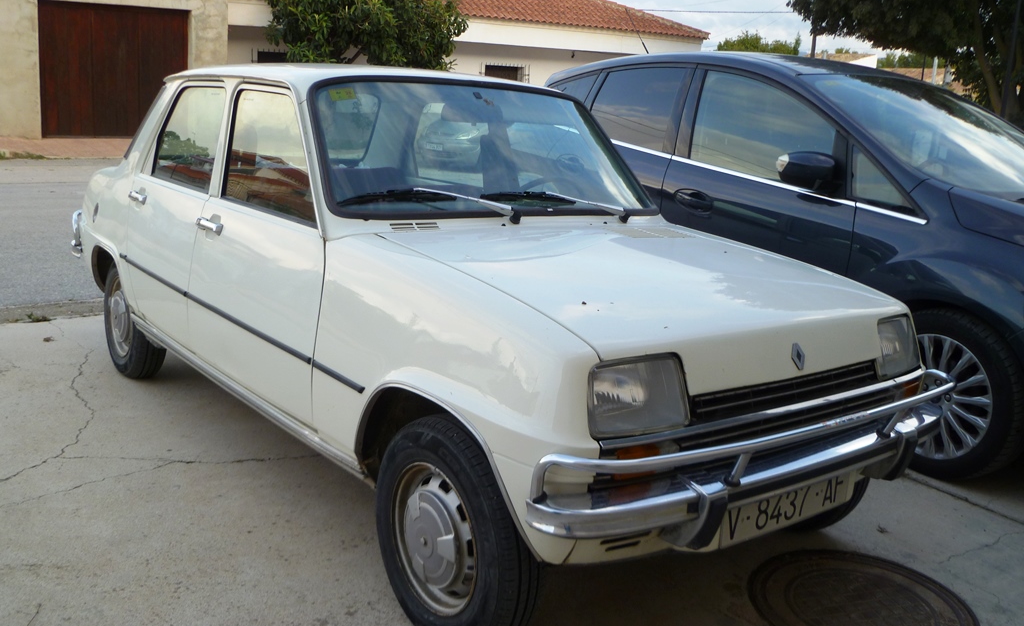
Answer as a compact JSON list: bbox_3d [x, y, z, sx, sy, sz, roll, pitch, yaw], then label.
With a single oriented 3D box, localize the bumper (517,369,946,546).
[{"bbox_3d":[0.669,0.322,2.108,1.500,0.225,0.235,-5,15,-39],"label":"bumper"}]

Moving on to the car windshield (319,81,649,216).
[{"bbox_3d":[-0.086,-0.541,2.940,1.300,0.540,0.070,-5,-26,-39],"label":"car windshield"}]

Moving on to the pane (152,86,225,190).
[{"bbox_3d":[-1.156,-0.637,3.190,0.040,0.355,0.581,13,3,-41],"label":"pane"}]

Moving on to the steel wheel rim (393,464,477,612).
[{"bbox_3d":[-0.147,0.517,2.087,0.120,0.352,0.352,-5,15,-39],"label":"steel wheel rim"}]

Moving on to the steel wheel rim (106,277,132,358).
[{"bbox_3d":[-1.701,0.014,3.984,0.120,0.352,0.352,-5,15,-39],"label":"steel wheel rim"}]

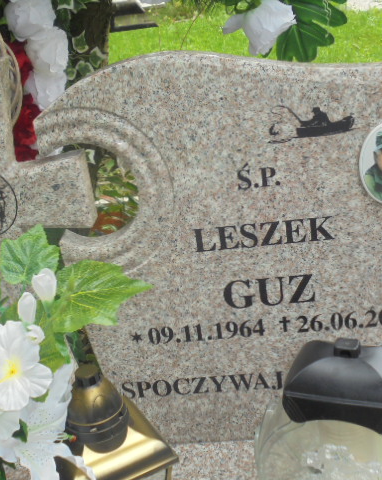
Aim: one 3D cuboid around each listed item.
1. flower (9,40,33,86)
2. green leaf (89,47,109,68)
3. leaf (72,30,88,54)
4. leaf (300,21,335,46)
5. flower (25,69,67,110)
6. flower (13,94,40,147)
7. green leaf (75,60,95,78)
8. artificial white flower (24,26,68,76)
[{"bbox_3d":[-0.296,-0.305,1.214,0.058,0.078,0.060,-5,21,6],"label":"flower"},{"bbox_3d":[-0.168,-0.329,1.265,0.034,0.039,0.015,-5,21,6],"label":"green leaf"},{"bbox_3d":[-0.200,-0.355,1.265,0.029,0.042,0.015,-5,21,6],"label":"leaf"},{"bbox_3d":[0.208,-0.342,1.163,0.060,0.044,0.025,-5,21,6],"label":"leaf"},{"bbox_3d":[-0.246,-0.254,1.204,0.073,0.075,0.065,-5,21,6],"label":"flower"},{"bbox_3d":[-0.286,-0.206,1.214,0.065,0.085,0.065,-5,21,6],"label":"flower"},{"bbox_3d":[-0.191,-0.306,1.265,0.034,0.034,0.015,-5,21,6],"label":"green leaf"},{"bbox_3d":[-0.243,-0.319,1.183,0.072,0.079,0.068,-5,21,6],"label":"artificial white flower"}]

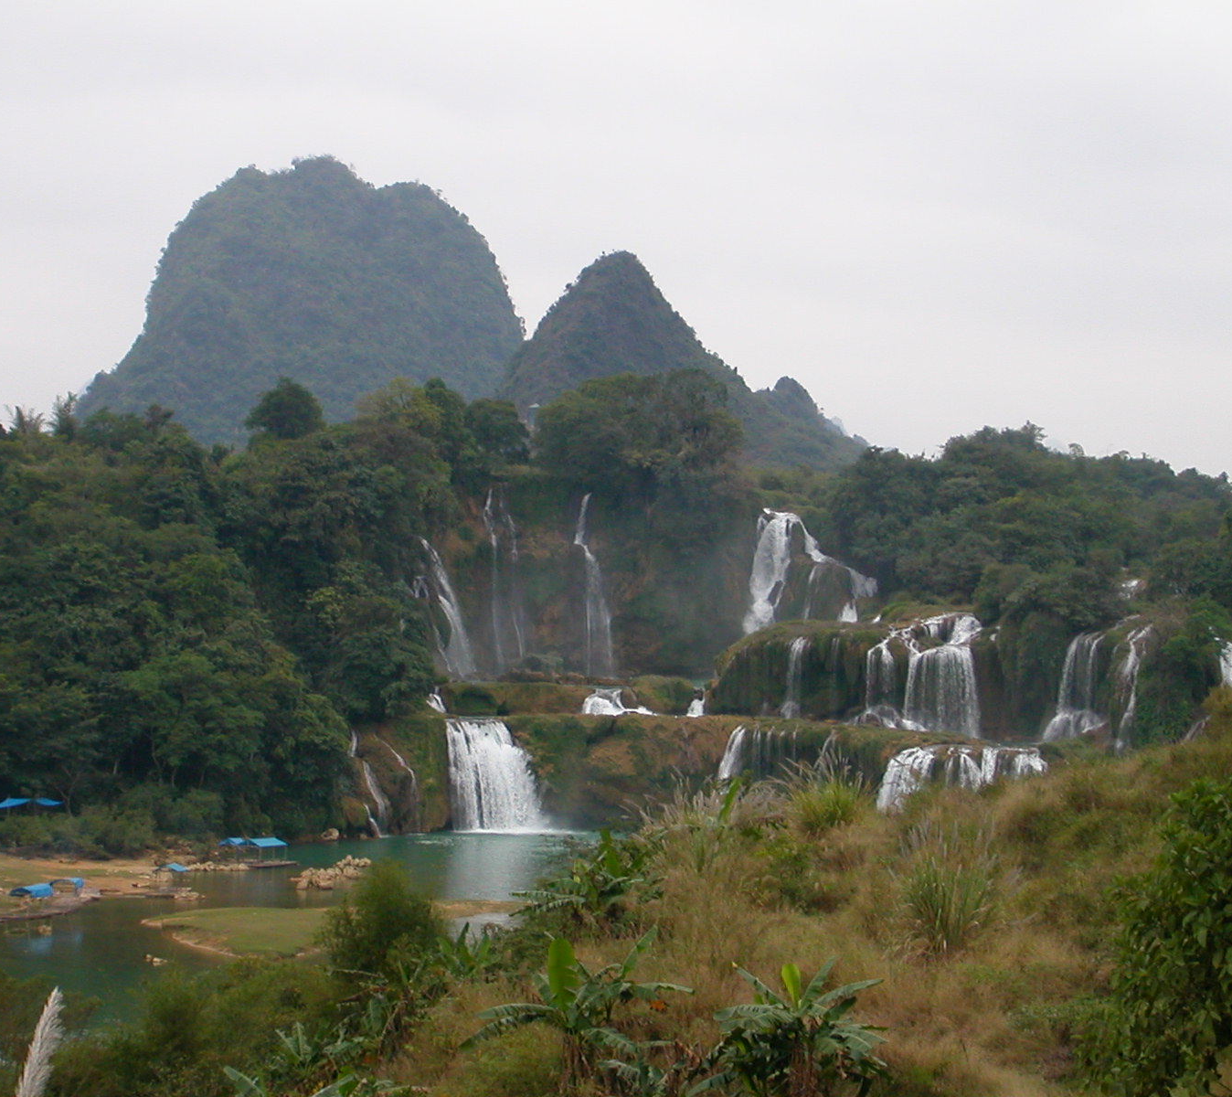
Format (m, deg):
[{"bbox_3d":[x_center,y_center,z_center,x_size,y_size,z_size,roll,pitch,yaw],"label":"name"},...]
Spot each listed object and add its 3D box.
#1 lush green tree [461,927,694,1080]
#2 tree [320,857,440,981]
[{"bbox_3d":[-0.590,6.861,62.000,3.390,2.310,2.900,0,1,0],"label":"lush green tree"},{"bbox_3d":[-5.598,8.897,98.000,2.890,3.110,2.800,0,1,0],"label":"tree"}]

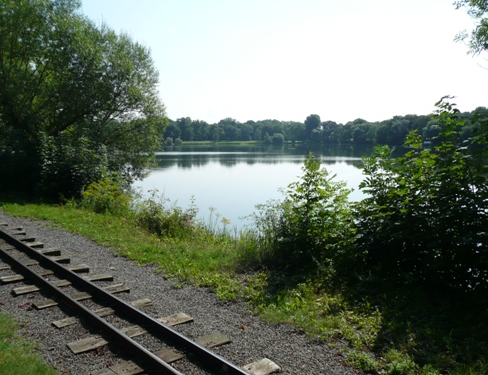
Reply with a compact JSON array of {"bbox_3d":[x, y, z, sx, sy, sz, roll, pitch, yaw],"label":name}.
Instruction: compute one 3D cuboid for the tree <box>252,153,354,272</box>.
[{"bbox_3d":[0.893,0.360,6.500,1.450,1.720,1.400,0,6,0],"label":"tree"}]

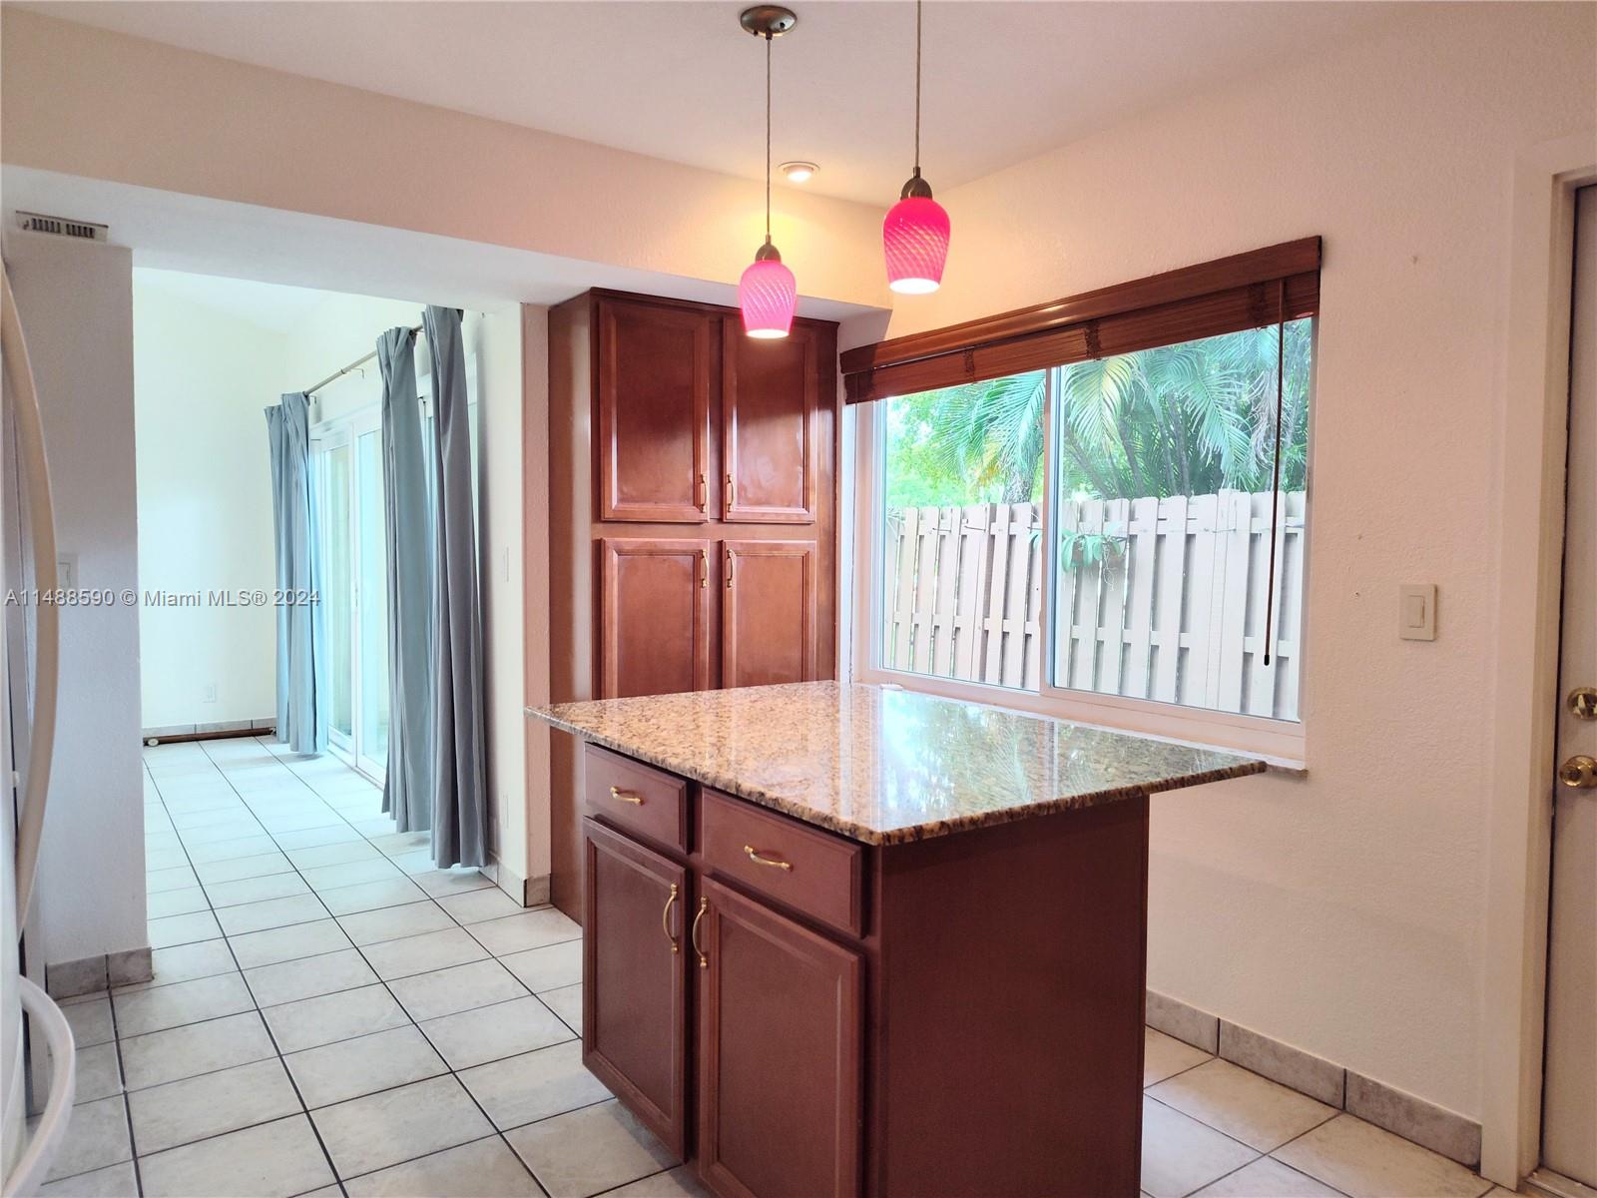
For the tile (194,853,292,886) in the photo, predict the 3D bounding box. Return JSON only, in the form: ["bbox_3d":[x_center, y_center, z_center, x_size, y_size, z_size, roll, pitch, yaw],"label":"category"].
[{"bbox_3d":[-2.174,1.059,4.166,0.320,0.010,0.318,-1,3,-35],"label":"tile"}]

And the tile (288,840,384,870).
[{"bbox_3d":[-1.909,1.054,4.354,0.320,0.010,0.318,-1,3,-35],"label":"tile"}]

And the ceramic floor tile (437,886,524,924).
[{"bbox_3d":[-1.133,1.110,3.801,0.256,0.010,0.325,-1,3,-35],"label":"ceramic floor tile"}]

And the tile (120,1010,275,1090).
[{"bbox_3d":[-1.508,1.132,2.665,0.320,0.010,0.318,-1,3,-35],"label":"tile"}]

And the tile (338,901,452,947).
[{"bbox_3d":[-1.379,1.117,3.649,0.328,0.010,0.328,-2,3,-35],"label":"tile"}]

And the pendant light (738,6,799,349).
[{"bbox_3d":[-0.067,-0.931,2.348,0.125,0.690,0.125,0,3,0],"label":"pendant light"}]

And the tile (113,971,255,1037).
[{"bbox_3d":[-1.731,1.143,2.996,0.328,0.010,0.328,-2,3,-35],"label":"tile"}]

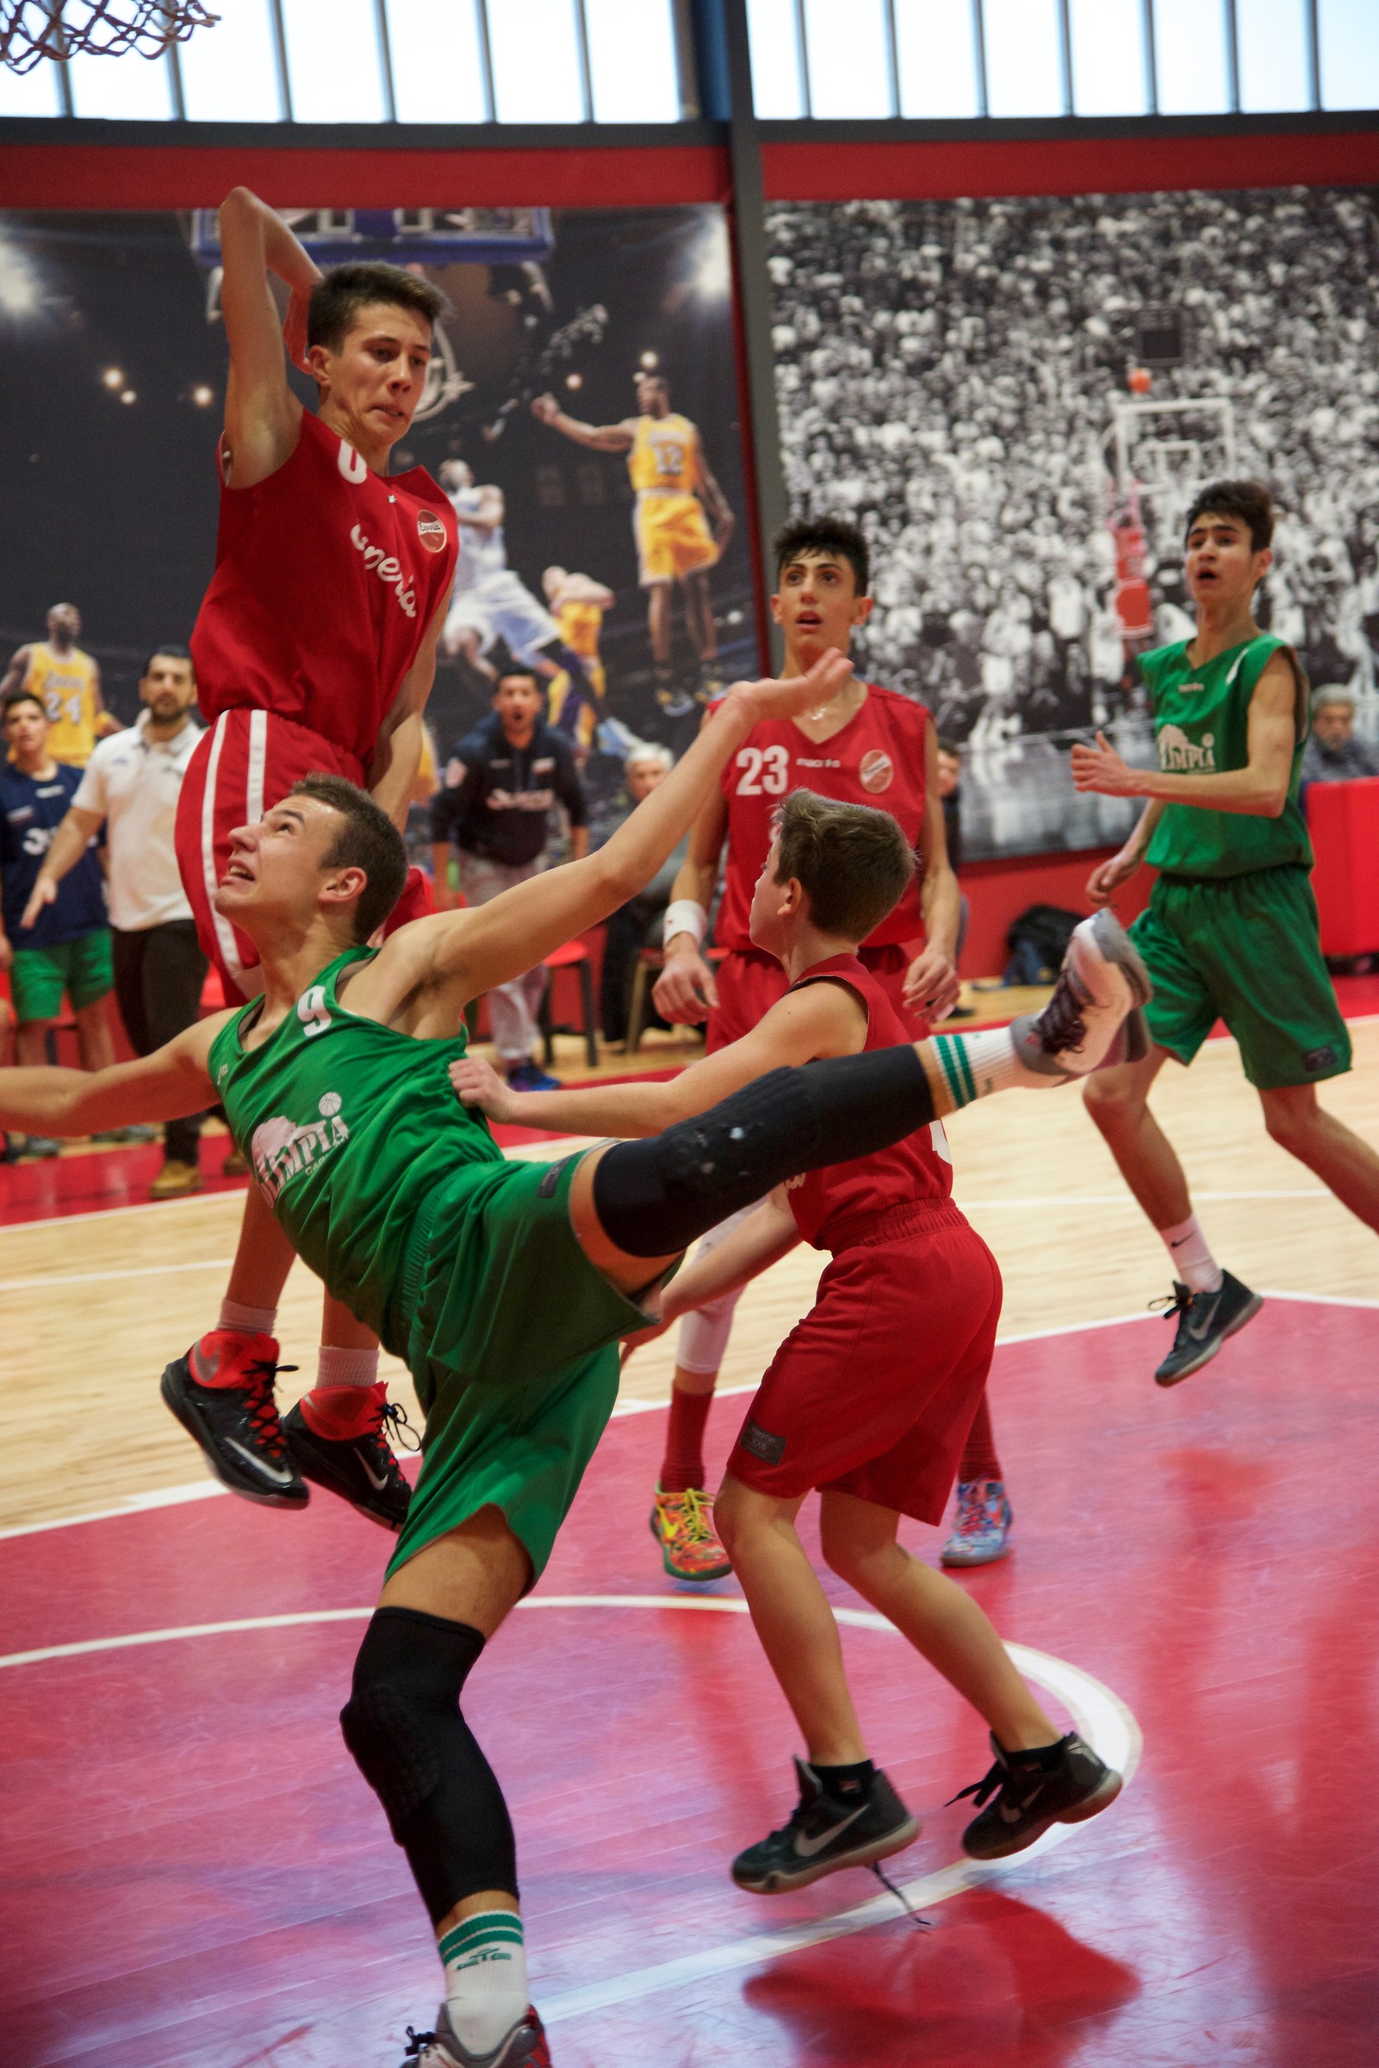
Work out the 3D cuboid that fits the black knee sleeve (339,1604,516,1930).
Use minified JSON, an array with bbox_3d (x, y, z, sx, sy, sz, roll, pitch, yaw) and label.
[{"bbox_3d":[-0.319,0.908,6.080,0.200,0.390,0.145,-3,-11,-36],"label":"black knee sleeve"}]

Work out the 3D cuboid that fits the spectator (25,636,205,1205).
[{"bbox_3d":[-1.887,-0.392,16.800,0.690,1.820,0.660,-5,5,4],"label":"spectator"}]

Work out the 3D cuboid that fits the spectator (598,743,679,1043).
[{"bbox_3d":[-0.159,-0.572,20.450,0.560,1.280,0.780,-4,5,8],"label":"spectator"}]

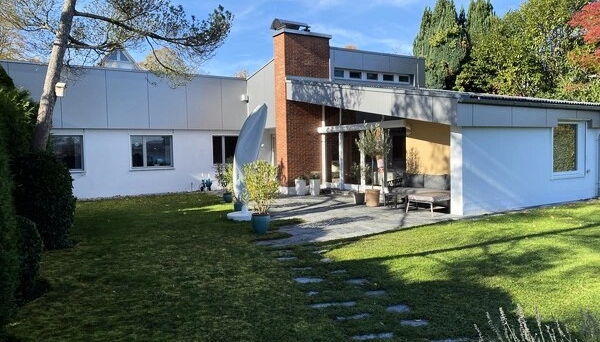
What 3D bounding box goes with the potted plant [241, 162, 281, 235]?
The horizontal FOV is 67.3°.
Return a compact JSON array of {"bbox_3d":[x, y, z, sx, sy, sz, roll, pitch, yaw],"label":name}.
[{"bbox_3d":[-0.752,0.491,8.620,0.686,1.390,0.665,-1,3,0],"label":"potted plant"}]

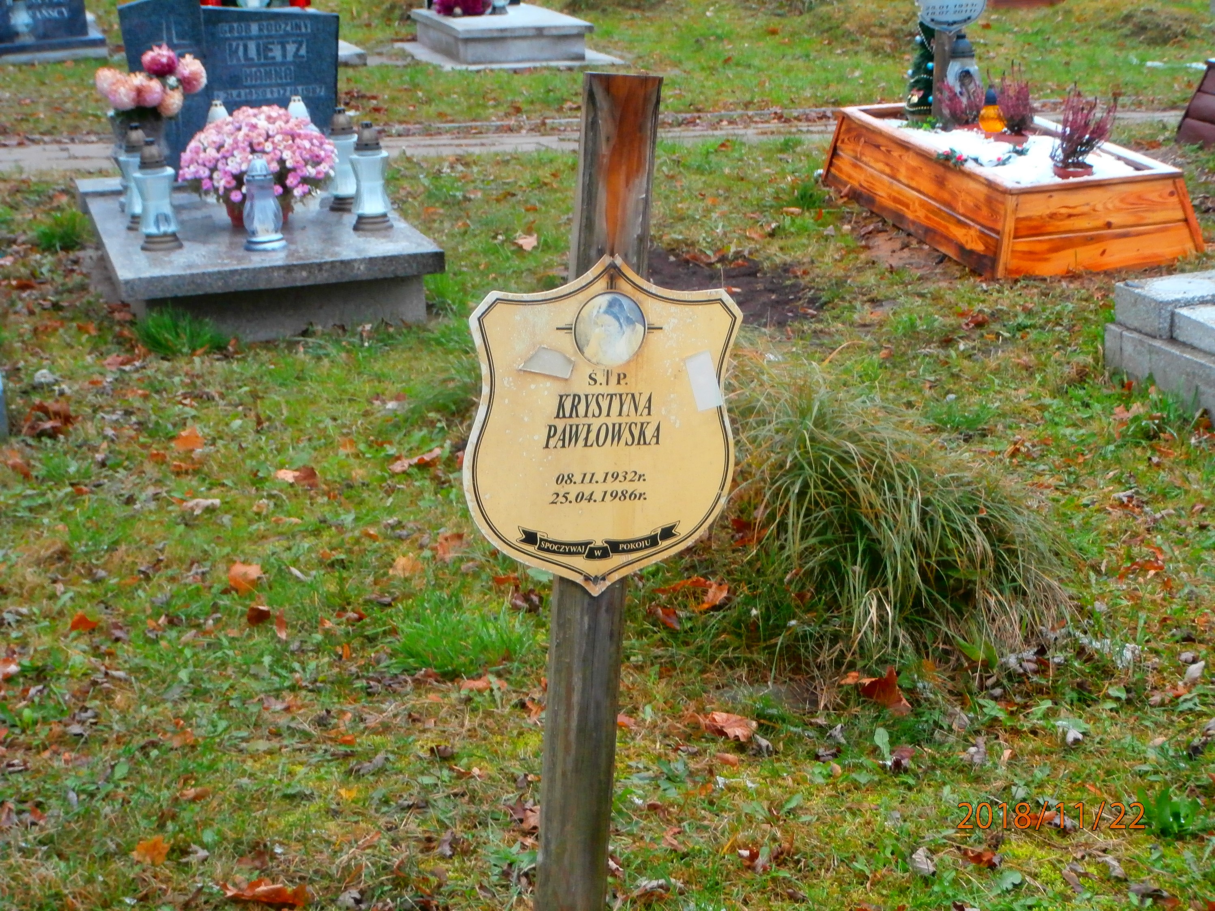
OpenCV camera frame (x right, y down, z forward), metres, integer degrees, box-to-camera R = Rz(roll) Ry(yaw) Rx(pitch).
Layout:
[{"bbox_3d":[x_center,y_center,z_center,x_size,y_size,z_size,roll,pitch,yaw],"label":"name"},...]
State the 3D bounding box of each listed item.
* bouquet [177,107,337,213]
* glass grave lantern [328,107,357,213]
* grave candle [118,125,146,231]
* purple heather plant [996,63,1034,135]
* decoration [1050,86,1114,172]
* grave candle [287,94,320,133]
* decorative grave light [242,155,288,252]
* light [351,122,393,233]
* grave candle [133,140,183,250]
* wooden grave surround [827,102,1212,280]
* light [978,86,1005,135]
[{"bbox_3d":[-1.058,-0.881,7.147,0.481,0.323,0.457,-7,17,-14],"label":"bouquet"},{"bbox_3d":[-0.827,-0.914,7.346,0.121,0.313,0.121,-7,17,-14],"label":"glass grave lantern"},{"bbox_3d":[-1.411,-0.840,7.191,0.109,0.312,0.109,-7,17,-14],"label":"grave candle"},{"bbox_3d":[1.429,-1.249,8.365,0.140,0.251,0.126,-6,17,-11],"label":"purple heather plant"},{"bbox_3d":[1.532,-1.052,7.670,0.209,0.271,0.188,-6,17,-11],"label":"decoration"},{"bbox_3d":[-0.995,-1.026,7.785,0.131,0.292,0.131,-7,17,-14],"label":"grave candle"},{"bbox_3d":[-0.984,-0.722,6.799,0.125,0.270,0.125,-7,17,-14],"label":"decorative grave light"},{"bbox_3d":[-0.698,-0.820,7.001,0.122,0.317,0.122,-7,17,-14],"label":"light"},{"bbox_3d":[-1.300,-0.753,6.869,0.124,0.318,0.124,-7,17,-14],"label":"grave candle"},{"bbox_3d":[1.349,-0.967,8.299,0.684,0.256,1.868,-6,17,-11],"label":"wooden grave surround"},{"bbox_3d":[1.386,-1.244,8.592,0.099,0.164,0.099,-6,17,-11],"label":"light"}]

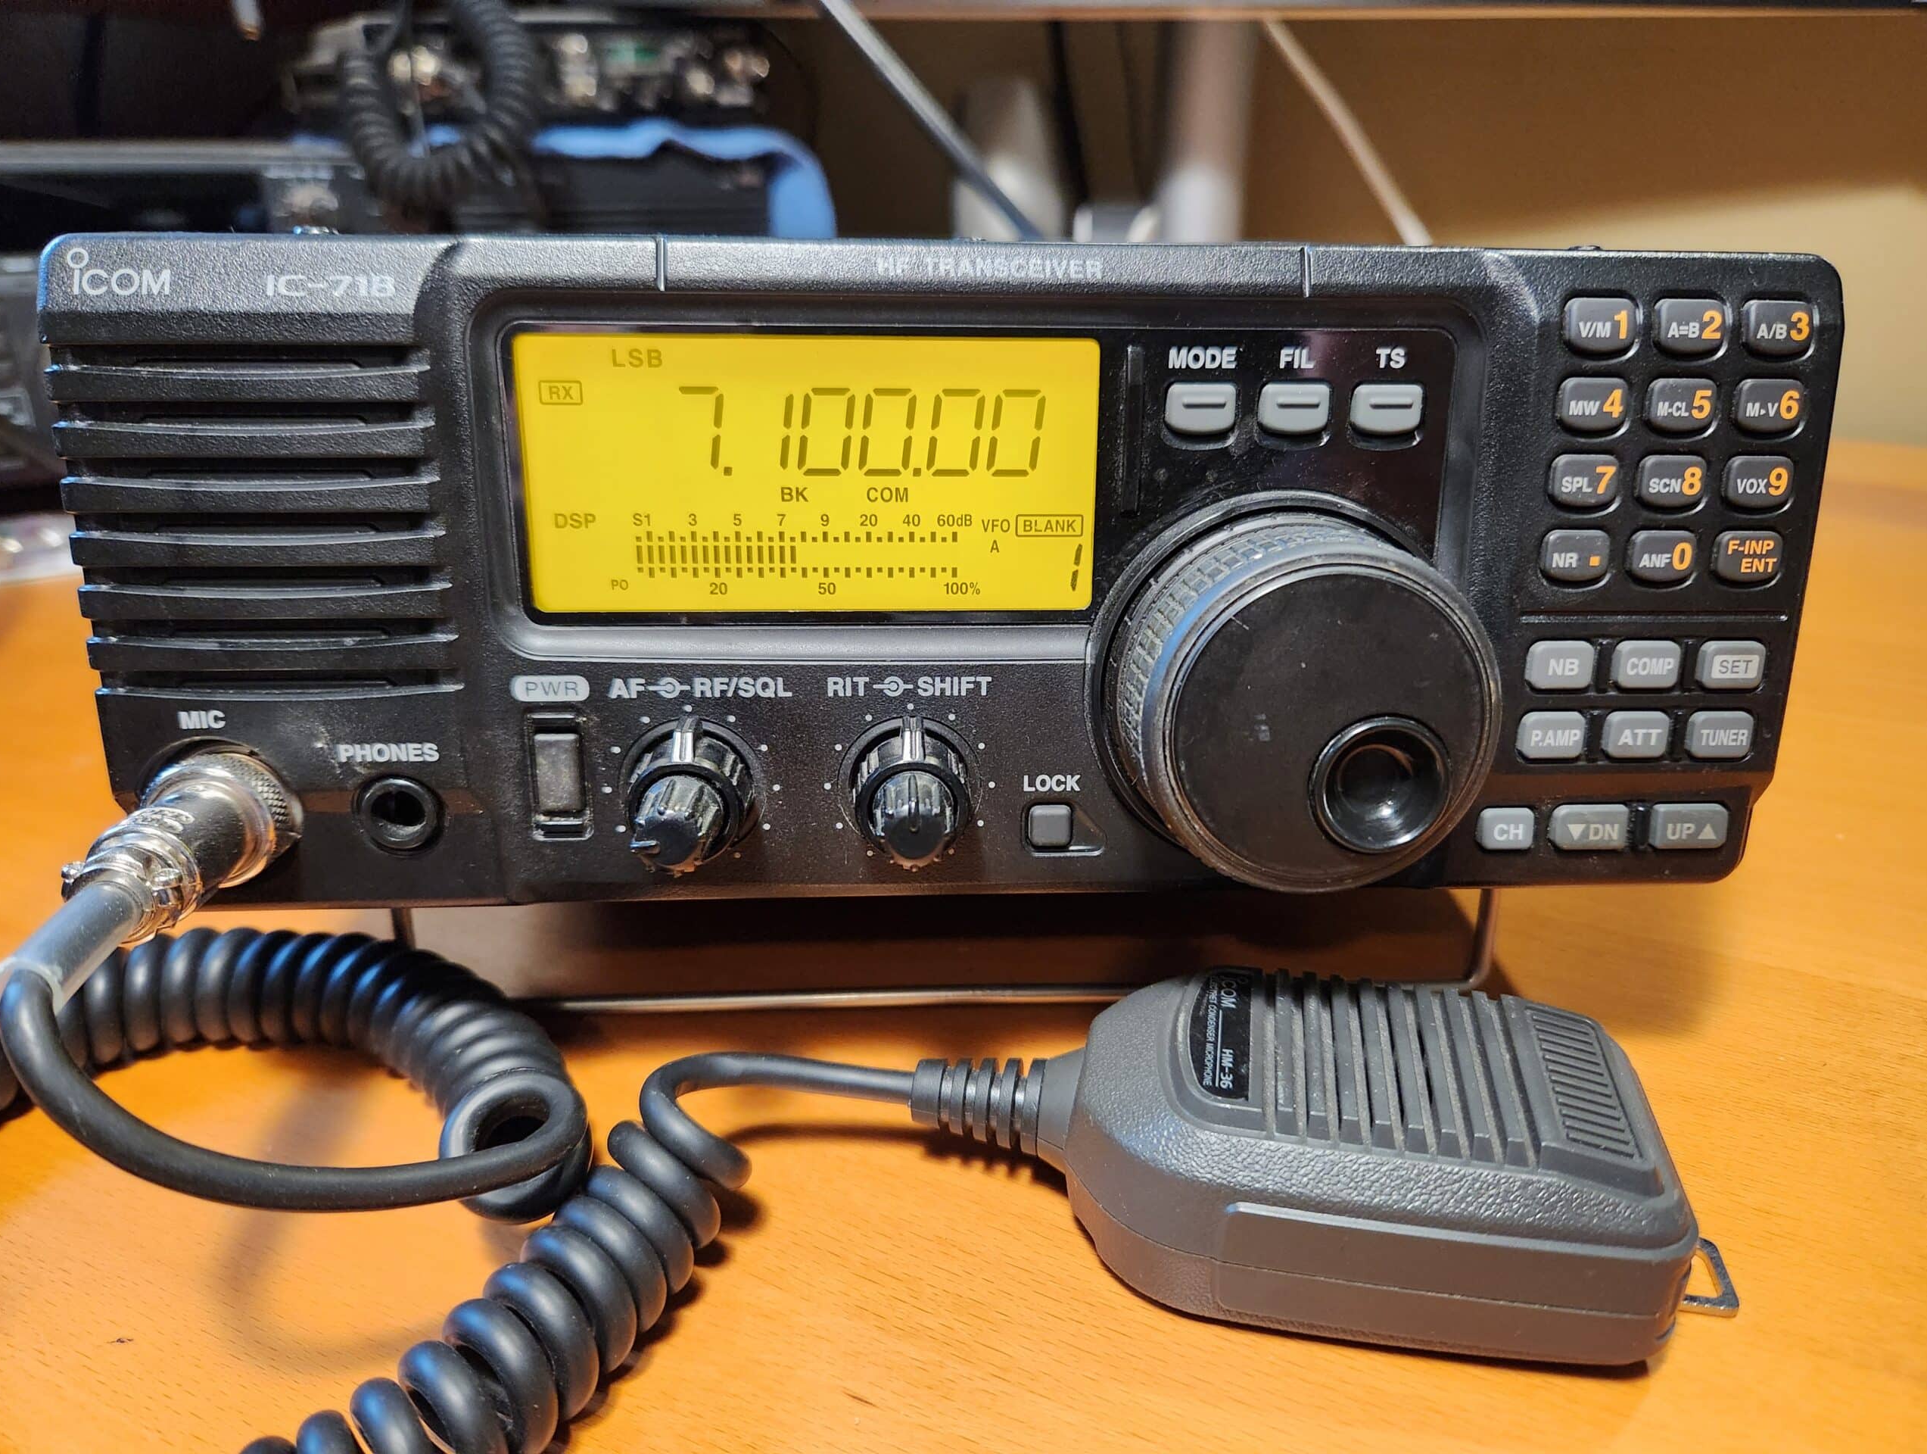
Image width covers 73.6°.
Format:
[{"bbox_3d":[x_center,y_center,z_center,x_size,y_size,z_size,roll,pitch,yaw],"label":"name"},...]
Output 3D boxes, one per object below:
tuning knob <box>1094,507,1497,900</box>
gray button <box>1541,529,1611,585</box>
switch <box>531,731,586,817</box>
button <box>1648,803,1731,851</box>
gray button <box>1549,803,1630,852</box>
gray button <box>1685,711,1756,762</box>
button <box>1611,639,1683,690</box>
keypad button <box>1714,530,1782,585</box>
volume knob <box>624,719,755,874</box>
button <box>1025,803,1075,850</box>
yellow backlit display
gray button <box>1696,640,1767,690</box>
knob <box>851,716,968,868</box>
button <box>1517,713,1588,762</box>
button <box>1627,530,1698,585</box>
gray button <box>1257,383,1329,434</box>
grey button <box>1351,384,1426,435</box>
[{"bbox_3d":[0.045,-0.003,0.174,0.049,0.049,0.021,-1,14,-3],"label":"tuning knob"},{"bbox_3d":[0.087,-0.024,0.184,0.009,0.008,0.004,-1,13,-5],"label":"gray button"},{"bbox_3d":[-0.056,0.006,0.181,0.006,0.012,0.005,-1,13,-5],"label":"switch"},{"bbox_3d":[0.111,0.015,0.197,0.011,0.007,0.003,-1,14,-3],"label":"button"},{"bbox_3d":[0.096,0.015,0.197,0.011,0.007,0.004,-1,13,-5],"label":"gray button"},{"bbox_3d":[0.112,0.001,0.192,0.008,0.007,0.004,-1,13,-5],"label":"gray button"},{"bbox_3d":[0.099,-0.009,0.188,0.009,0.007,0.004,-1,13,-5],"label":"button"},{"bbox_3d":[0.112,-0.024,0.185,0.009,0.007,0.003,-1,14,-3],"label":"keypad button"},{"bbox_3d":[-0.038,0.011,0.173,0.018,0.019,0.021,-1,14,-3],"label":"volume knob"},{"bbox_3d":[0.013,0.014,0.189,0.006,0.006,0.003,-1,14,-3],"label":"button"},{"bbox_3d":[-0.021,-0.035,0.178,0.078,0.037,0.004,-1,14,-3],"label":"yellow backlit display"},{"bbox_3d":[0.112,-0.009,0.188,0.009,0.007,0.003,-1,14,-3],"label":"gray button"},{"bbox_3d":[-0.007,0.010,0.174,0.016,0.017,0.021,-1,13,-5],"label":"knob"},{"bbox_3d":[0.086,0.001,0.189,0.009,0.007,0.003,-1,14,-3],"label":"button"},{"bbox_3d":[0.100,-0.024,0.185,0.008,0.008,0.004,-1,13,-5],"label":"button"},{"bbox_3d":[0.045,-0.043,0.176,0.009,0.007,0.004,-1,13,-5],"label":"gray button"},{"bbox_3d":[0.058,-0.043,0.177,0.009,0.007,0.004,-1,13,-5],"label":"grey button"}]

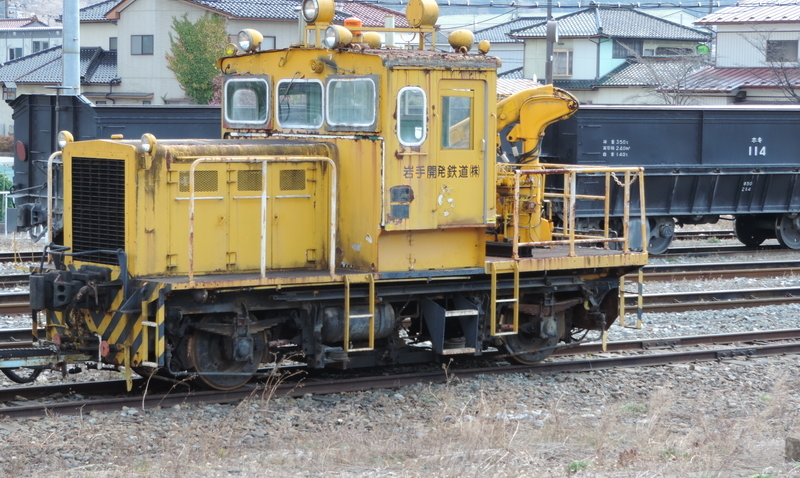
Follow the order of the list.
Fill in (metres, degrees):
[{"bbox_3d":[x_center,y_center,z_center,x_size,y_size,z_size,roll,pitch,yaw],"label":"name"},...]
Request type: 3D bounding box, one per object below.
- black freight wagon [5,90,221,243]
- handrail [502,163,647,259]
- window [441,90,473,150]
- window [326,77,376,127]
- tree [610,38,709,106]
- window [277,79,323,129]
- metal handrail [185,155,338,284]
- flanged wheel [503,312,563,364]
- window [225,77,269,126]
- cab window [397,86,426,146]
[{"bbox_3d":[-1.900,-0.874,34.876,8.100,2.620,2.800,-2,4,-32],"label":"black freight wagon"},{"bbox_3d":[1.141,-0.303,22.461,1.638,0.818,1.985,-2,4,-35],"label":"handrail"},{"bbox_3d":[0.515,-1.059,20.753,0.363,0.520,0.050,-2,4,-35],"label":"window"},{"bbox_3d":[-0.437,-1.219,20.678,0.050,0.433,0.800,-2,4,-35],"label":"window"},{"bbox_3d":[7.938,-3.880,69.760,3.000,4.400,3.000,0,4,0],"label":"tree"},{"bbox_3d":[-0.923,-1.248,21.367,0.050,0.457,0.820,-2,4,-35],"label":"window"},{"bbox_3d":[-1.146,-0.170,19.638,1.467,1.048,0.050,-2,4,-35],"label":"metal handrail"},{"bbox_3d":[1.237,0.874,22.278,0.750,0.750,0.140,-2,4,-35],"label":"flanged wheel"},{"bbox_3d":[-1.469,-1.313,22.139,0.050,0.438,0.826,-2,4,-35],"label":"window"},{"bbox_3d":[0.111,-1.086,20.467,0.326,0.531,0.050,-2,4,-35],"label":"cab window"}]

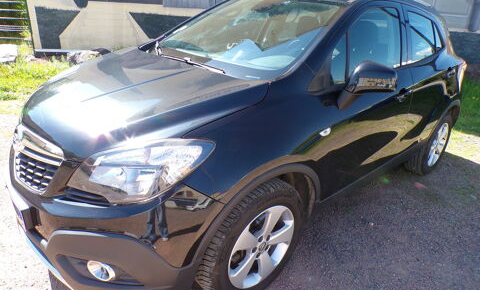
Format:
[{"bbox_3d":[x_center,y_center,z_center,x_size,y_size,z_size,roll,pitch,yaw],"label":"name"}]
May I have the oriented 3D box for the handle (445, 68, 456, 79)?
[{"bbox_3d":[1.774,-0.620,2.815,0.220,0.055,0.055,-16,30,-40],"label":"handle"}]

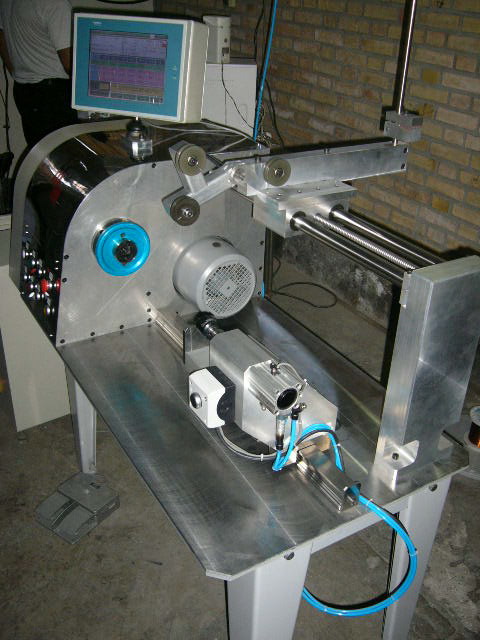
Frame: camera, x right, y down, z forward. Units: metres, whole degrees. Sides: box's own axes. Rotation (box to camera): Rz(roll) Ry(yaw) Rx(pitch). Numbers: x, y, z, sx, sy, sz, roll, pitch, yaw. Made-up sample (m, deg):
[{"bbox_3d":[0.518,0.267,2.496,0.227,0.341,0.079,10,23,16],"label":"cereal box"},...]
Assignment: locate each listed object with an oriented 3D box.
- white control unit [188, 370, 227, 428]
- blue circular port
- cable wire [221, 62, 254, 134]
[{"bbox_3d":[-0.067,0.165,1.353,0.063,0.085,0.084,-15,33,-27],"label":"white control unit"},{"bbox_3d":[-0.332,-0.205,1.818,0.157,0.157,0.042,-15,33,-27],"label":"blue circular port"},{"bbox_3d":[-0.011,-0.980,2.850,0.140,0.290,0.050,1,29,-1],"label":"cable wire"}]

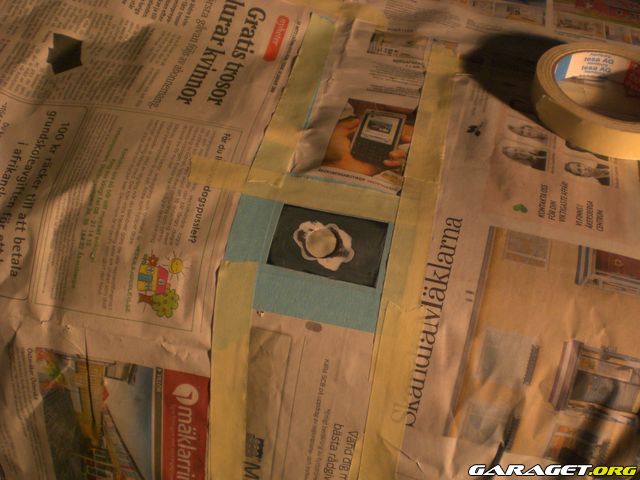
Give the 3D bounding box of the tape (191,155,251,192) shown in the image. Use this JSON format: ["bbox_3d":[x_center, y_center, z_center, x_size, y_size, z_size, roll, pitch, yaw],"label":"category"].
[{"bbox_3d":[-0.055,-0.036,0.374,0.033,0.002,0.020,11,47,3],"label":"tape"}]

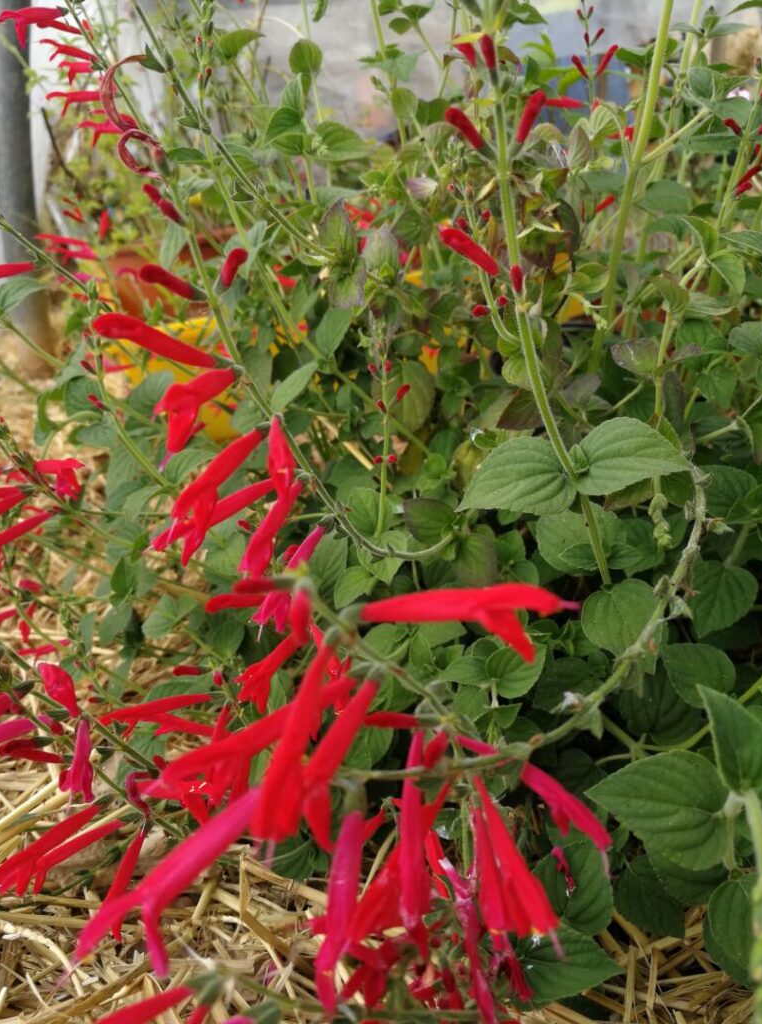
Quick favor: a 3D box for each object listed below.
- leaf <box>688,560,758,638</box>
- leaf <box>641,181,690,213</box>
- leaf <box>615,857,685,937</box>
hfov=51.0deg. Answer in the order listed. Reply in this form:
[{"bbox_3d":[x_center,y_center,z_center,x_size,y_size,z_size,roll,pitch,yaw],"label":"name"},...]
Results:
[{"bbox_3d":[0.171,0.044,0.400,0.034,0.008,0.041,31,64,9],"label":"leaf"},{"bbox_3d":[0.225,-0.248,0.630,0.041,0.010,0.030,-7,66,-3],"label":"leaf"},{"bbox_3d":[0.156,0.222,0.460,0.043,0.009,0.058,-31,66,-19],"label":"leaf"}]

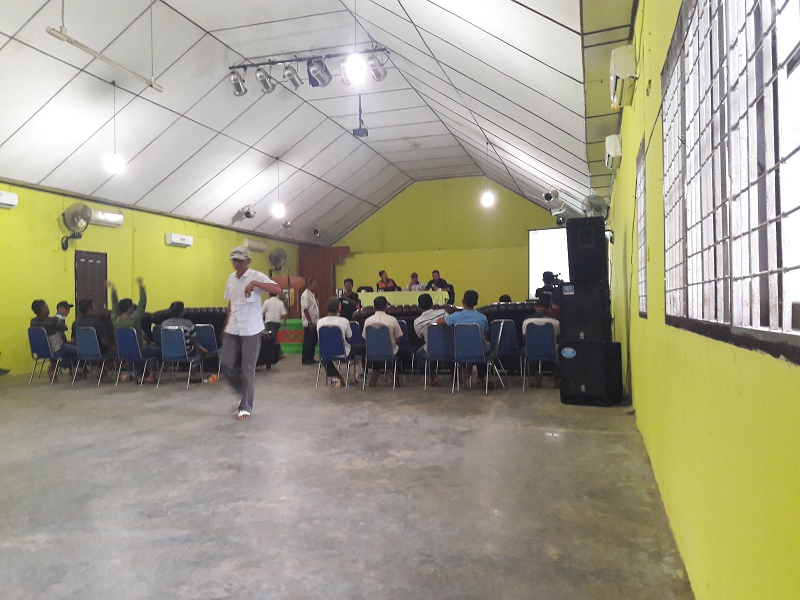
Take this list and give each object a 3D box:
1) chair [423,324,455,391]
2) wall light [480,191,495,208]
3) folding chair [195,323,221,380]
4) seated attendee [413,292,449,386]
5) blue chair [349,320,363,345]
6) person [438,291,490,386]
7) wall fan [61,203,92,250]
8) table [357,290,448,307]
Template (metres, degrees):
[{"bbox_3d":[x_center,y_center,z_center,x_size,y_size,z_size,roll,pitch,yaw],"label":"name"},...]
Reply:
[{"bbox_3d":[0.562,0.725,8.394,0.440,0.850,0.520,-1,-1,9],"label":"chair"},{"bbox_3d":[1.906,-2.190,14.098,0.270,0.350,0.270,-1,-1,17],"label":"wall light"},{"bbox_3d":[-2.803,0.772,9.823,0.450,0.860,0.550,-1,-1,17],"label":"folding chair"},{"bbox_3d":[0.413,0.532,8.624,0.500,1.240,0.750,-1,-1,0],"label":"seated attendee"},{"bbox_3d":[-0.697,0.736,9.637,0.460,0.860,0.560,-1,-1,19],"label":"blue chair"},{"bbox_3d":[0.836,0.509,8.325,0.660,1.270,0.720,-1,-1,7],"label":"person"},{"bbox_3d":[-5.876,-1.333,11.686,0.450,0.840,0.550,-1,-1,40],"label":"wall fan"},{"bbox_3d":[0.080,0.142,17.324,2.346,0.715,0.588,-1,-1,17],"label":"table"}]

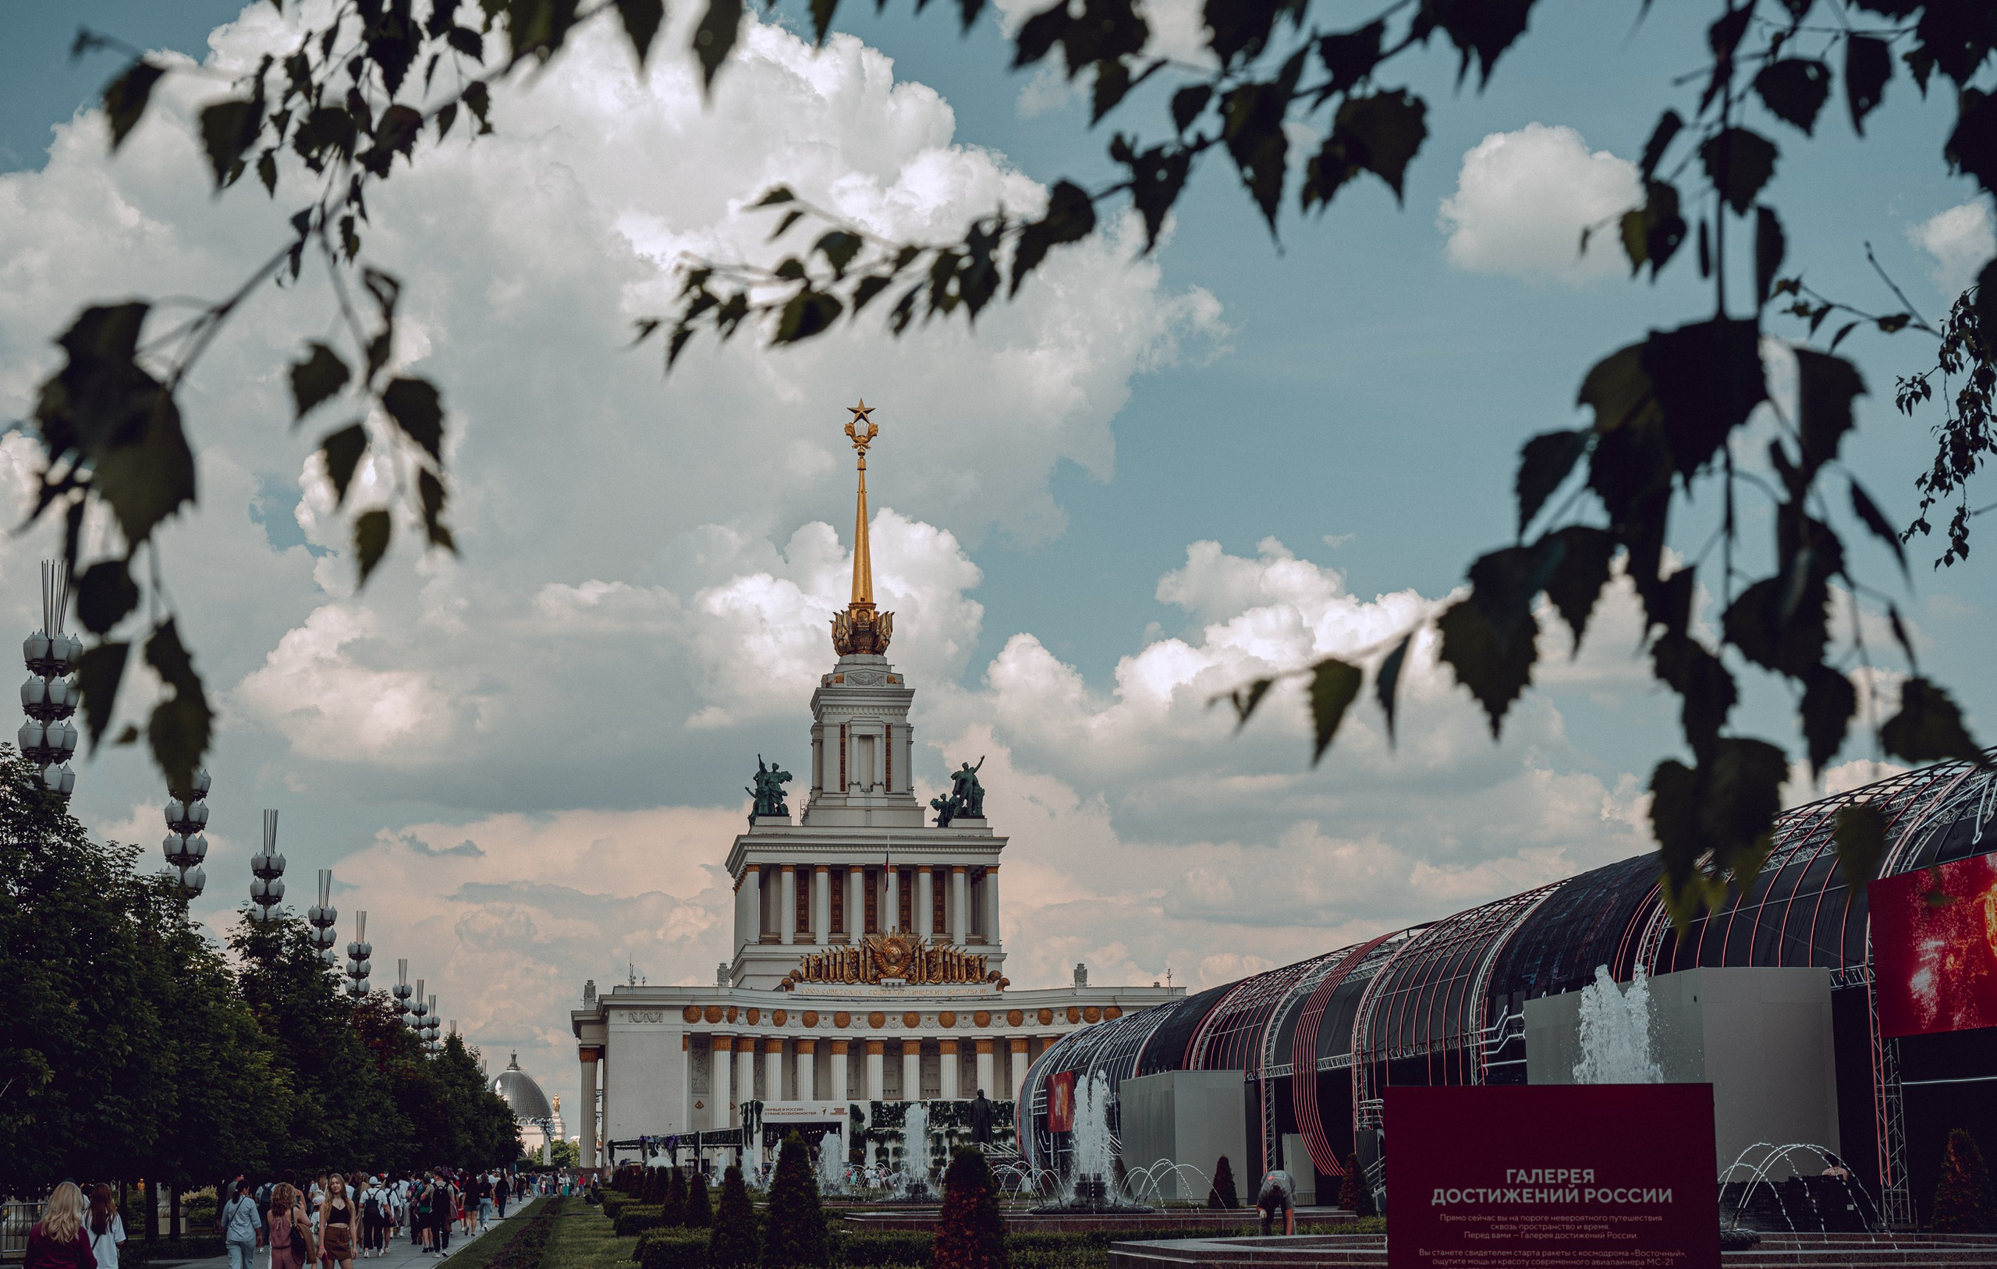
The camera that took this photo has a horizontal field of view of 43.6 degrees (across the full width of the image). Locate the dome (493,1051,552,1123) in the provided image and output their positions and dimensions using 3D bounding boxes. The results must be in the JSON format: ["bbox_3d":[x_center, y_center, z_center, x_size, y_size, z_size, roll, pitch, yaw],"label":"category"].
[{"bbox_3d":[-127.038,118.976,657.348,19.528,18.494,19.528,1,-12,-9],"label":"dome"}]

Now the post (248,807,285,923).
[{"bbox_3d":[-25.692,13.294,87.091,1.291,14.500,1.291,1,-12,-9],"label":"post"}]

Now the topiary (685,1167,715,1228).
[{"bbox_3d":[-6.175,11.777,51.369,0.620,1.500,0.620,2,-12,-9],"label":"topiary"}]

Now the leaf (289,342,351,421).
[{"bbox_3d":[-0.435,-0.162,1.600,0.037,0.051,0.015,17,-6,-8],"label":"leaf"}]

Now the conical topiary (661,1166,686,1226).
[{"bbox_3d":[-9.753,16.967,75.302,0.749,1.786,0.749,1,-12,-9],"label":"conical topiary"}]

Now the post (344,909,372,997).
[{"bbox_3d":[-31.338,20.744,121.665,1.258,14.500,1.258,1,-12,-9],"label":"post"}]

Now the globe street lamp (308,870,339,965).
[{"bbox_3d":[-28.508,17.081,104.671,1.278,14.500,1.278,1,-12,-9],"label":"globe street lamp"}]

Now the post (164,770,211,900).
[{"bbox_3d":[-24.455,10.098,74.771,1.400,15.360,1.400,1,-12,-9],"label":"post"}]

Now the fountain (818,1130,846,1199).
[{"bbox_3d":[-6.010,19.153,90.235,1.100,2.500,1.100,2,-12,-9],"label":"fountain"}]

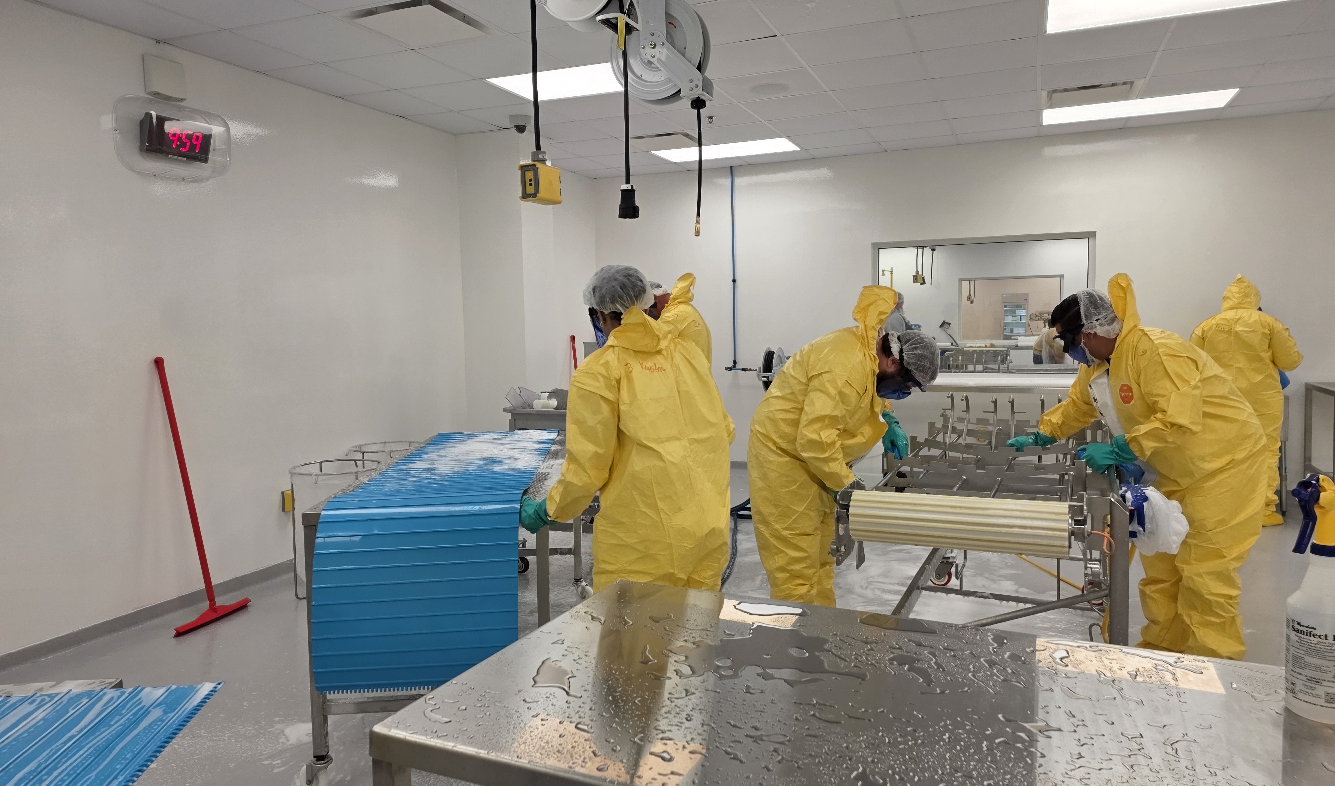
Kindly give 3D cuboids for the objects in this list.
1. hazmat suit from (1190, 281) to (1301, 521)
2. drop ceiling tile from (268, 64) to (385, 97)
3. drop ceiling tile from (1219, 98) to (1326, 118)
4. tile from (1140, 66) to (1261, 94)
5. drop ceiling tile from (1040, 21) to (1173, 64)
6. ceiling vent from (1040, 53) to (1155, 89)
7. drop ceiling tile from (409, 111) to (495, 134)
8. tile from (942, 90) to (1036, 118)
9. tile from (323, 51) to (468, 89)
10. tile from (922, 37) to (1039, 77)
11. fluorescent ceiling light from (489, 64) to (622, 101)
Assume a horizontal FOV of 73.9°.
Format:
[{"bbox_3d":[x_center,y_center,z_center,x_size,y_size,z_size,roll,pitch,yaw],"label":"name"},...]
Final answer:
[{"bbox_3d":[3.905,0.046,5.981,0.420,1.670,0.580,-4,5,-32],"label":"hazmat suit"},{"bbox_3d":[-1.981,-1.837,5.217,0.397,0.020,0.605,1,5,22],"label":"drop ceiling tile"},{"bbox_3d":[4.360,-2.064,6.459,0.600,0.025,0.417,1,5,22],"label":"drop ceiling tile"},{"bbox_3d":[3.347,-1.967,5.606,0.598,0.020,0.598,1,5,22],"label":"tile"},{"bbox_3d":[2.333,-1.880,4.763,0.605,0.020,0.605,1,5,22],"label":"drop ceiling tile"},{"bbox_3d":[2.564,-1.938,5.324,0.605,0.040,0.605,1,5,22],"label":"ceiling vent"},{"bbox_3d":[-1.506,-1.931,6.338,0.374,0.025,0.575,1,5,22],"label":"drop ceiling tile"},{"bbox_3d":[2.233,-1.985,6.104,0.598,0.020,0.598,1,5,22],"label":"tile"},{"bbox_3d":[-1.498,-1.834,5.039,0.605,0.020,0.605,1,5,22],"label":"tile"},{"bbox_3d":[1.773,-1.890,4.998,0.605,0.020,0.605,1,5,22],"label":"tile"},{"bbox_3d":[-0.430,-1.891,5.247,1.209,0.070,0.600,1,5,22],"label":"fluorescent ceiling light"}]

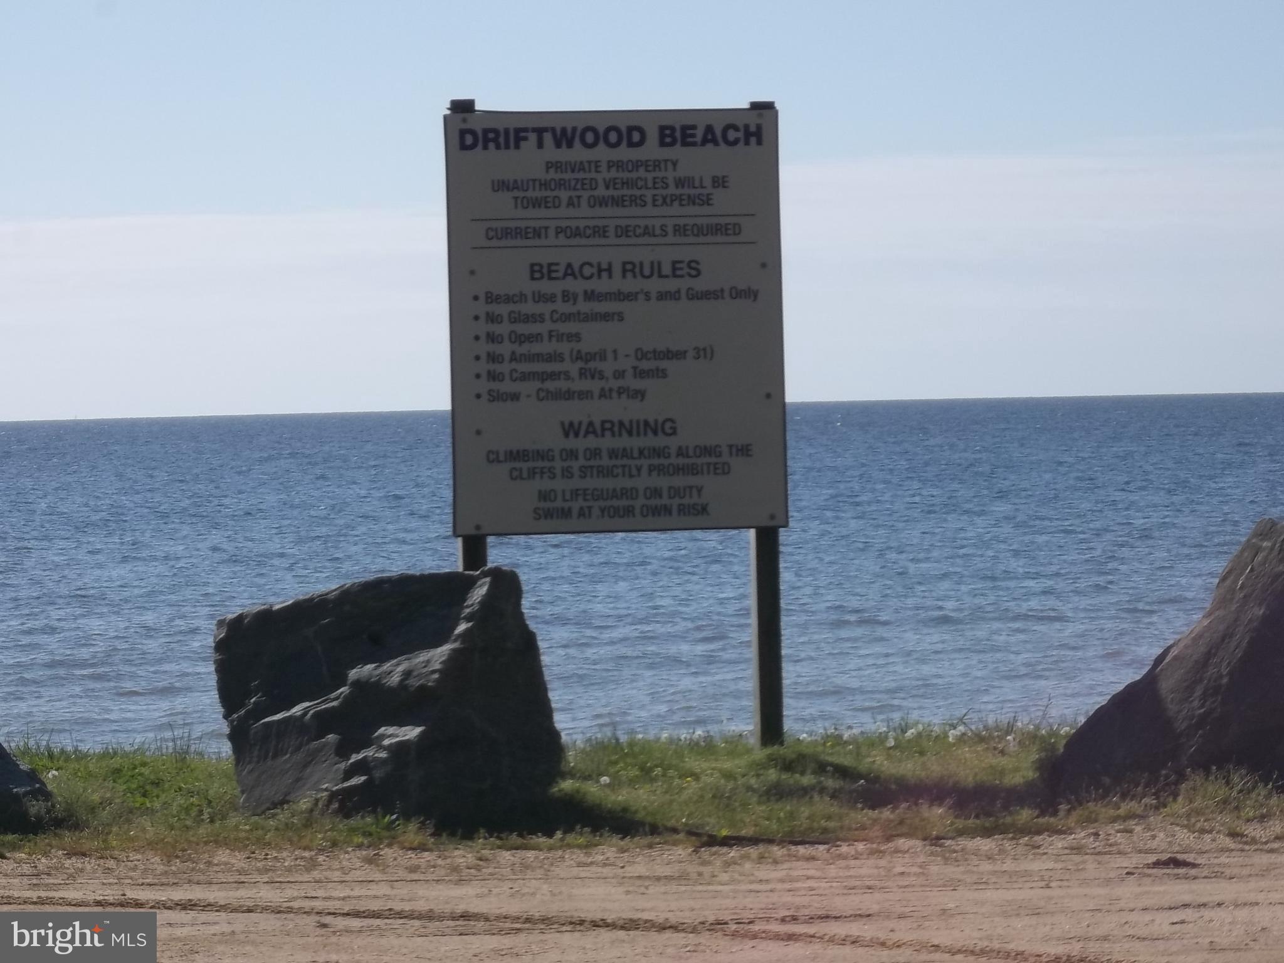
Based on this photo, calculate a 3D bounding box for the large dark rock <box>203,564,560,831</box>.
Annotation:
[{"bbox_3d":[-0.821,0.707,16.300,1.120,0.840,0.800,-1,1,0],"label":"large dark rock"}]

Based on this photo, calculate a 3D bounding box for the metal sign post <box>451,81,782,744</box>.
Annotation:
[{"bbox_3d":[-0.084,-0.200,18.250,1.225,2.376,0.110,-1,1,-11],"label":"metal sign post"}]

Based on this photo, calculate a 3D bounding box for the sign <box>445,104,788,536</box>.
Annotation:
[{"bbox_3d":[-0.092,-0.580,18.200,1.225,1.524,0.030,-1,1,-11],"label":"sign"}]

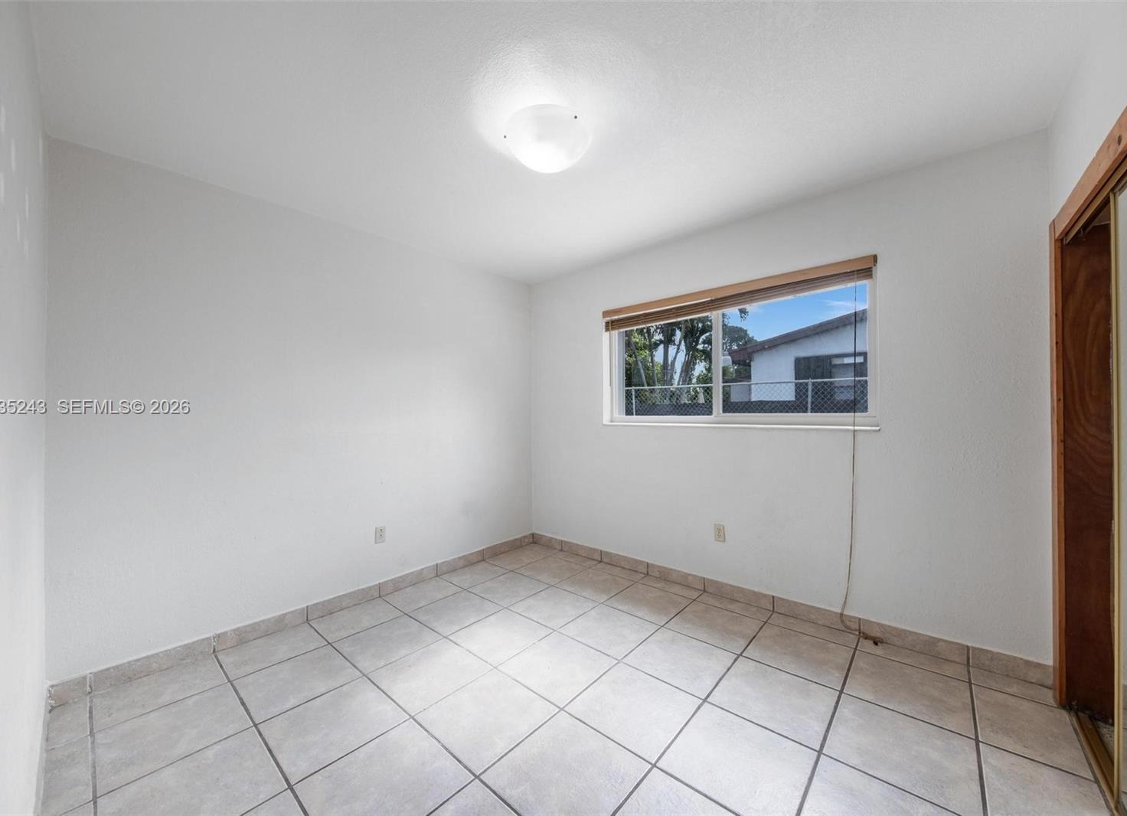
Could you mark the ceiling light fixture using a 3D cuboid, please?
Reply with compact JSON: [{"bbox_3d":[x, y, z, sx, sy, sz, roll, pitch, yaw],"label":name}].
[{"bbox_3d":[-0.069,-1.105,1.730,0.365,0.150,0.365,0,0,0],"label":"ceiling light fixture"}]

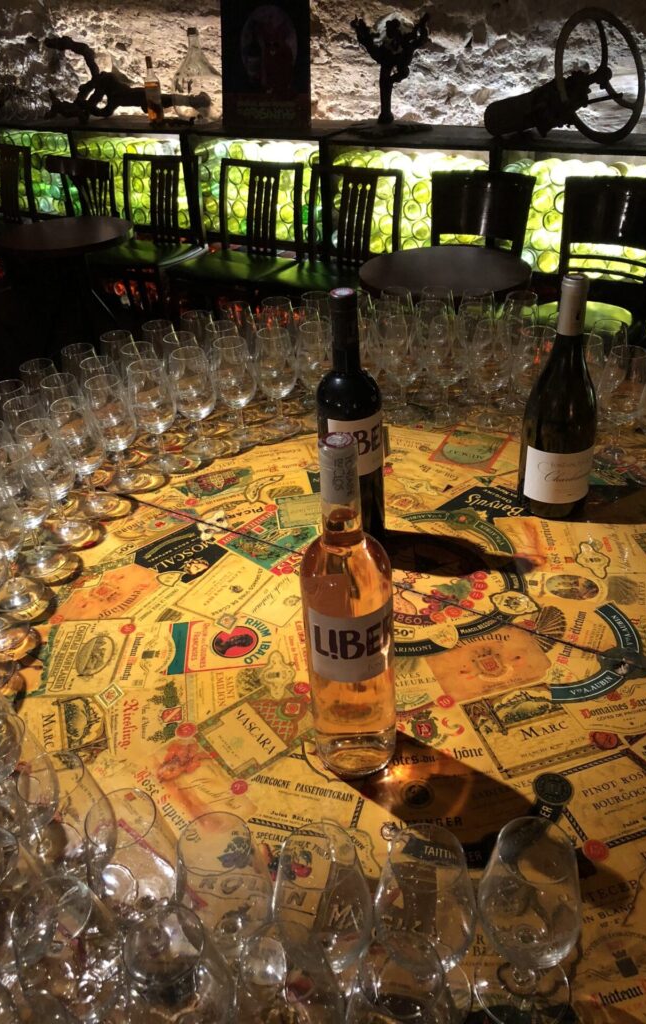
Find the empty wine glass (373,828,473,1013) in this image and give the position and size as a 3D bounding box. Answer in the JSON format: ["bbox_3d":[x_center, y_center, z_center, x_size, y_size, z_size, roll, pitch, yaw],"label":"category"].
[{"bbox_3d":[0.065,0.265,0.522,0.066,0.155,0.066,-4,33,0],"label":"empty wine glass"}]

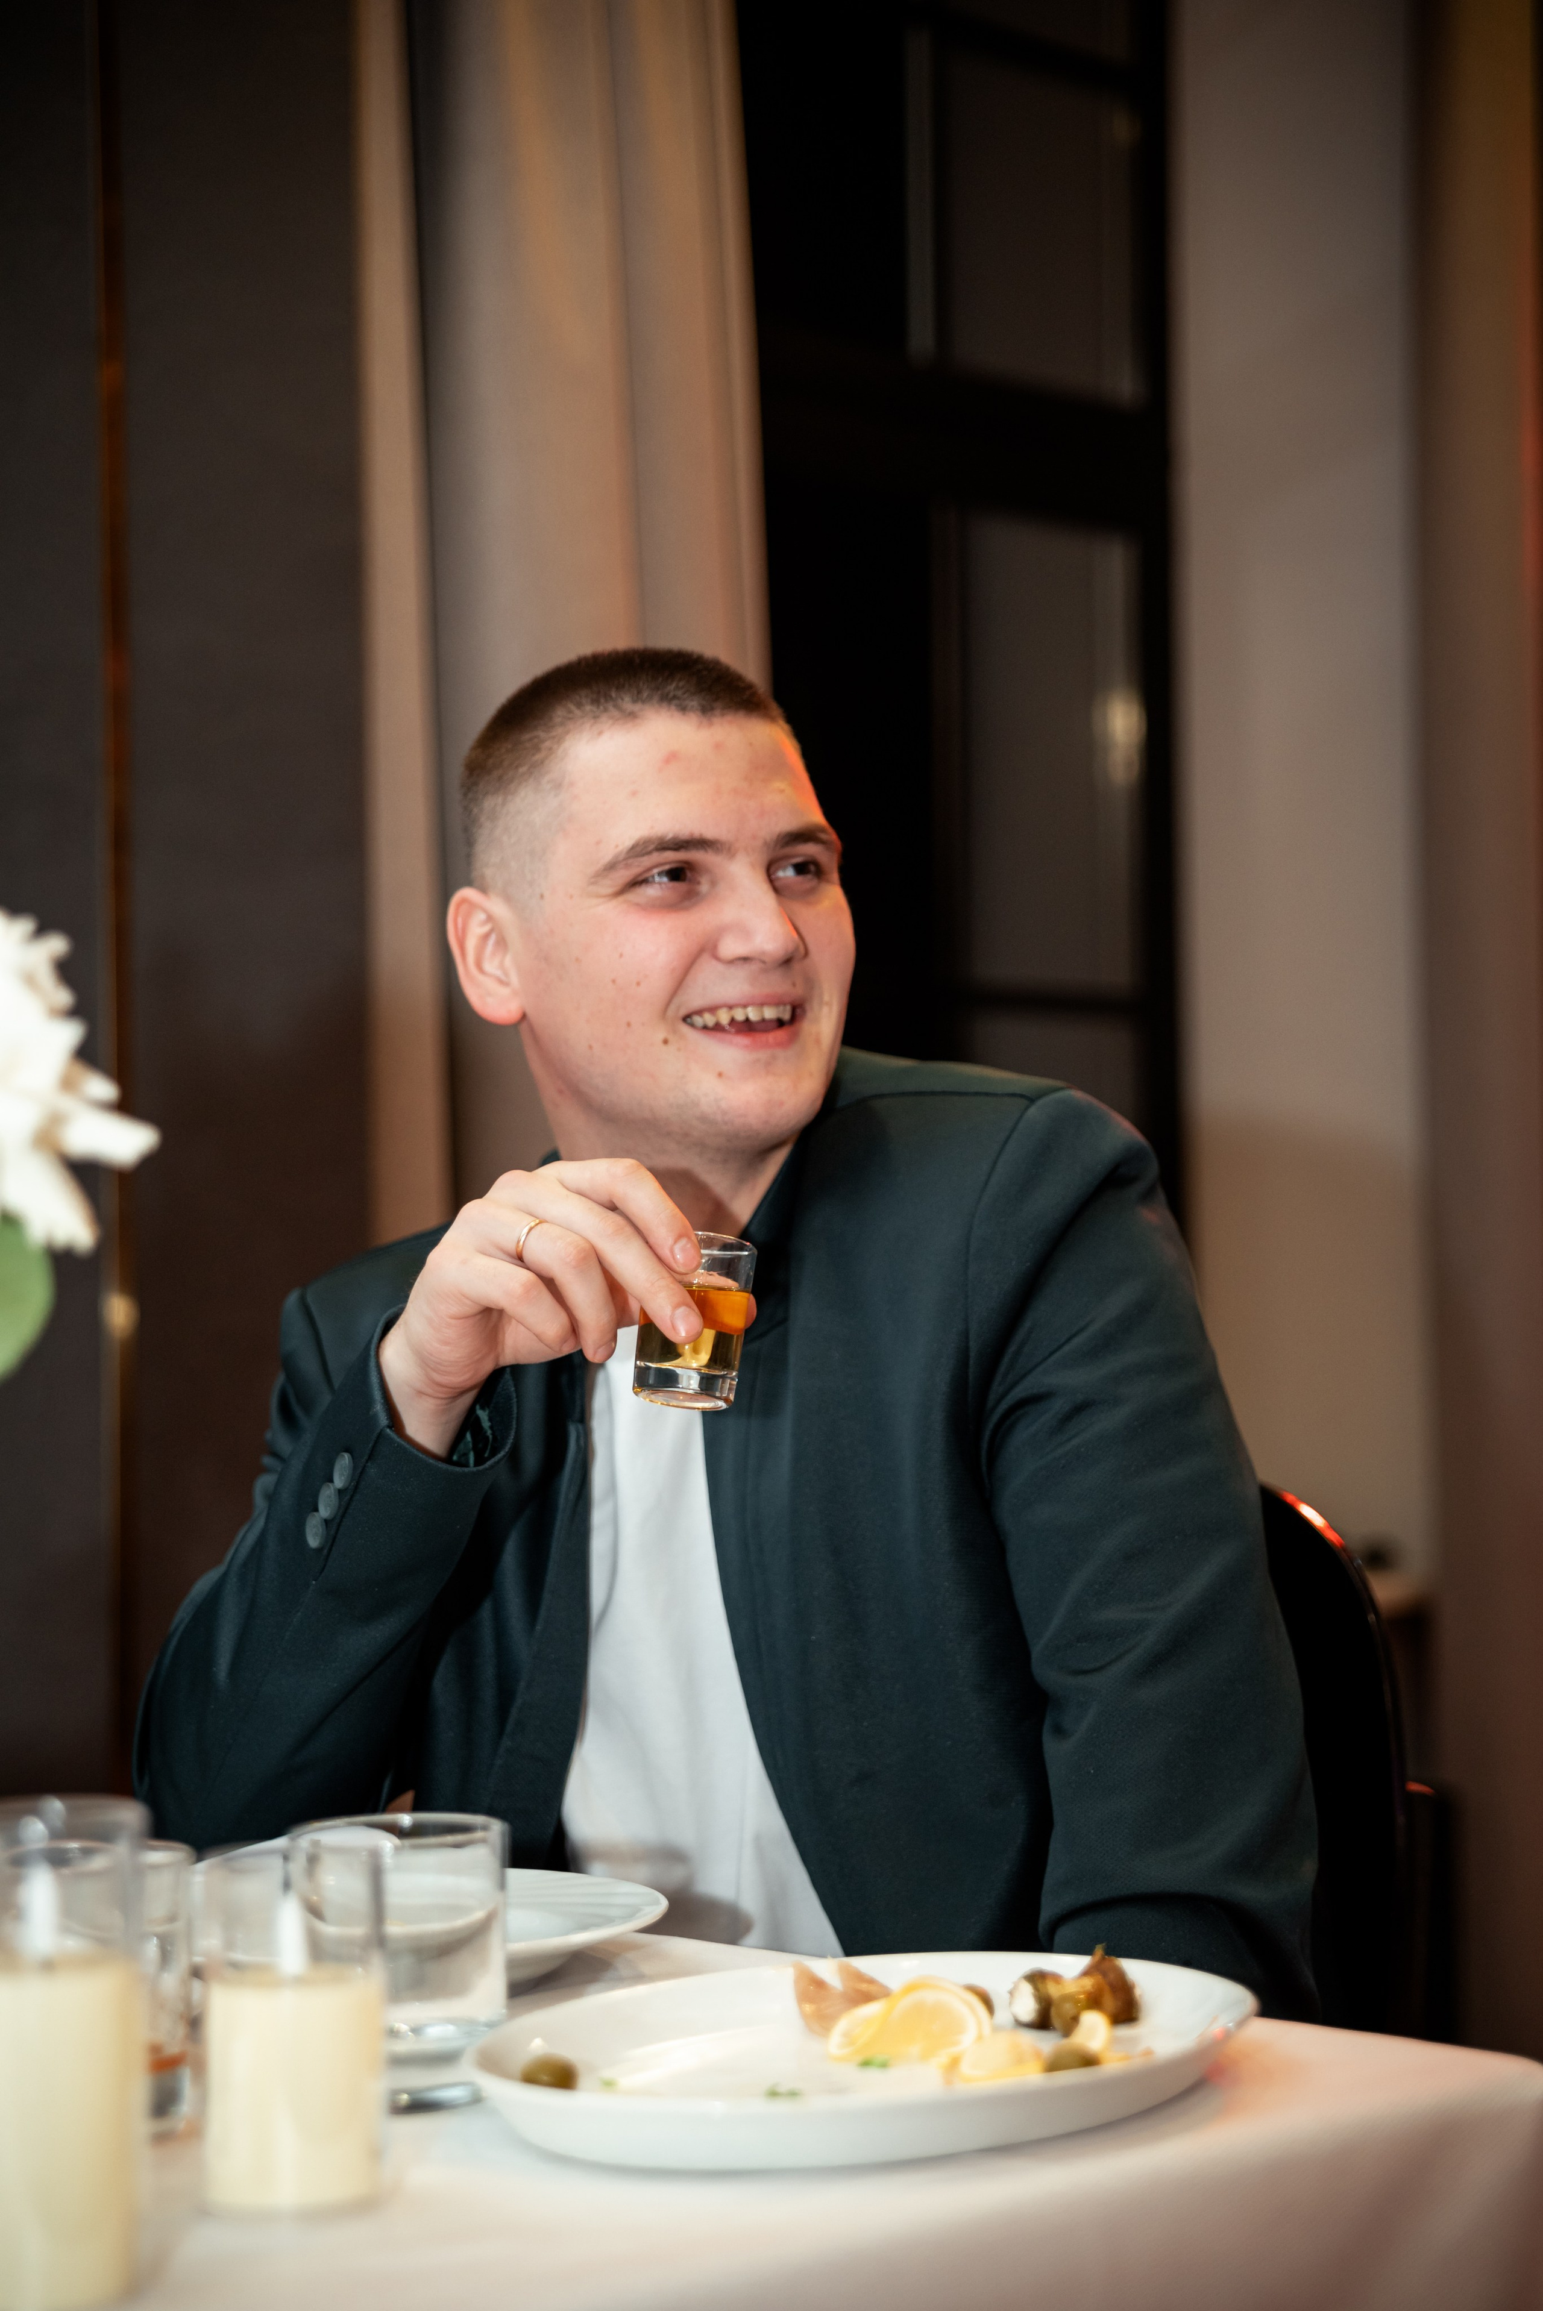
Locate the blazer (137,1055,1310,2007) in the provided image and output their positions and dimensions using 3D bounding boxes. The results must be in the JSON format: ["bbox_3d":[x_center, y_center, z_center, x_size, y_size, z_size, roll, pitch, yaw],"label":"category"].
[{"bbox_3d":[-0.022,0.255,1.985,0.550,0.600,0.380,0,1,29],"label":"blazer"}]

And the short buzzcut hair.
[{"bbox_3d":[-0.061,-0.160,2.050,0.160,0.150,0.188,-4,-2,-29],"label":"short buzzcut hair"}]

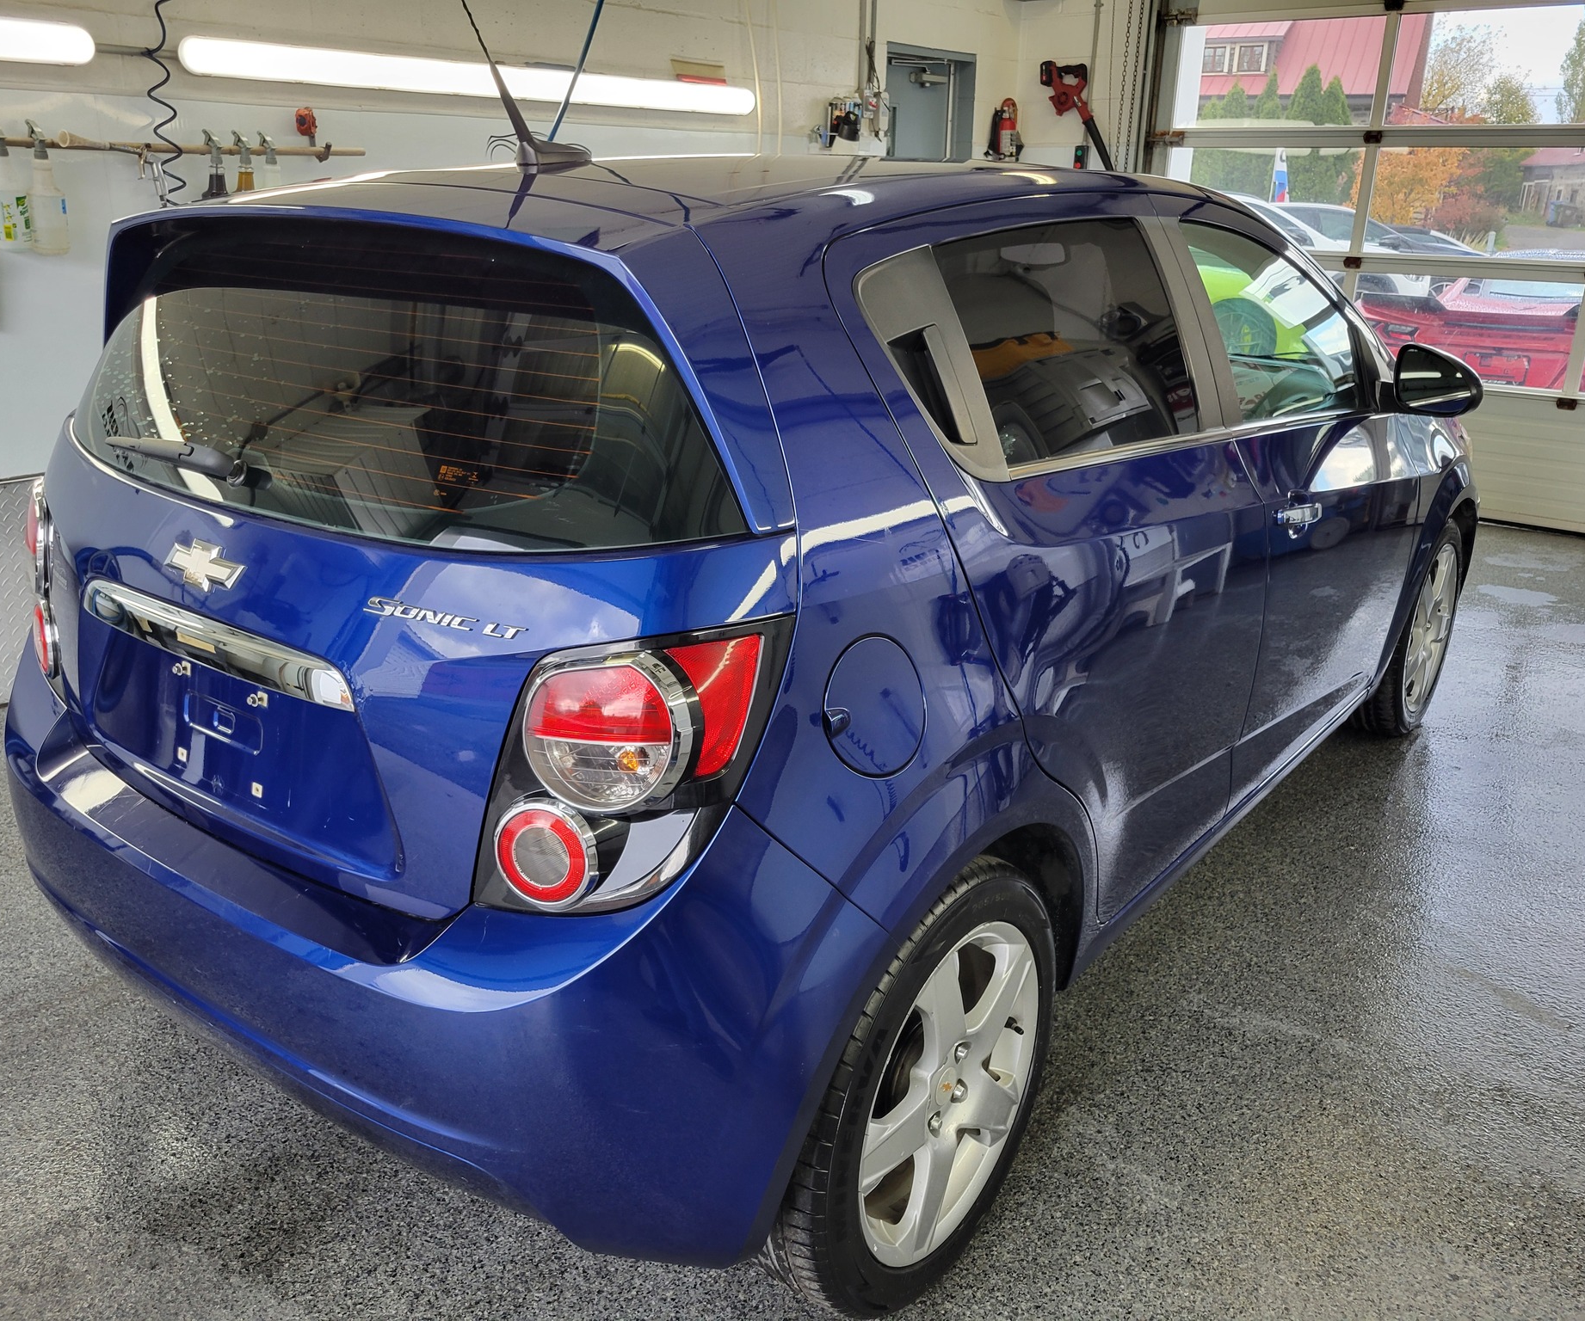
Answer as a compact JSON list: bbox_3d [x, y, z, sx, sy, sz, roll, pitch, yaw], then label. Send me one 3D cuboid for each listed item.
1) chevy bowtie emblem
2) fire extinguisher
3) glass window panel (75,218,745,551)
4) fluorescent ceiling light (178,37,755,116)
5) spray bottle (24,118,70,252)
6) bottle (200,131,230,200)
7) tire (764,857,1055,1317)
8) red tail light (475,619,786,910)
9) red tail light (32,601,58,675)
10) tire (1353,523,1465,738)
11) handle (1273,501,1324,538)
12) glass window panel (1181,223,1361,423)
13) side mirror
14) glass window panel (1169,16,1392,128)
[{"bbox_3d":[-0.740,-0.117,1.658,0.183,0.060,0.016,14,6,35],"label":"chevy bowtie emblem"},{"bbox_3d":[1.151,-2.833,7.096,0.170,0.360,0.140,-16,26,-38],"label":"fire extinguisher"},{"bbox_3d":[-0.599,-0.380,1.765,1.280,0.440,0.170,16,-5,35],"label":"glass window panel"},{"bbox_3d":[-0.889,-1.941,4.446,0.090,0.110,2.455,14,24,34],"label":"fluorescent ceiling light"},{"bbox_3d":[-1.922,-1.213,3.407,0.110,0.315,0.095,16,25,35],"label":"spray bottle"},{"bbox_3d":[-1.629,-1.340,3.766,0.110,0.305,0.095,16,25,35],"label":"bottle"},{"bbox_3d":[0.139,0.553,1.829,0.210,0.632,0.637,16,25,35],"label":"tire"},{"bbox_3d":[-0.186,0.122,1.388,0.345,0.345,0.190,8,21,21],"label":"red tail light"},{"bbox_3d":[-1.168,-0.034,2.091,0.060,0.122,0.122,-15,25,-37],"label":"red tail light"},{"bbox_3d":[1.688,-0.114,3.705,0.210,0.632,0.632,15,24,34],"label":"tire"},{"bbox_3d":[0.934,-0.260,2.438,0.050,0.050,0.215,16,25,35],"label":"handle"},{"bbox_3d":[0.961,-0.661,2.568,0.050,0.395,0.850,-7,11,40],"label":"glass window panel"},{"bbox_3d":[1.355,-0.588,2.772,0.178,0.156,0.115,15,24,35],"label":"side mirror"},{"bbox_3d":[2.289,-2.780,6.281,0.959,0.466,0.030,14,24,34],"label":"glass window panel"}]

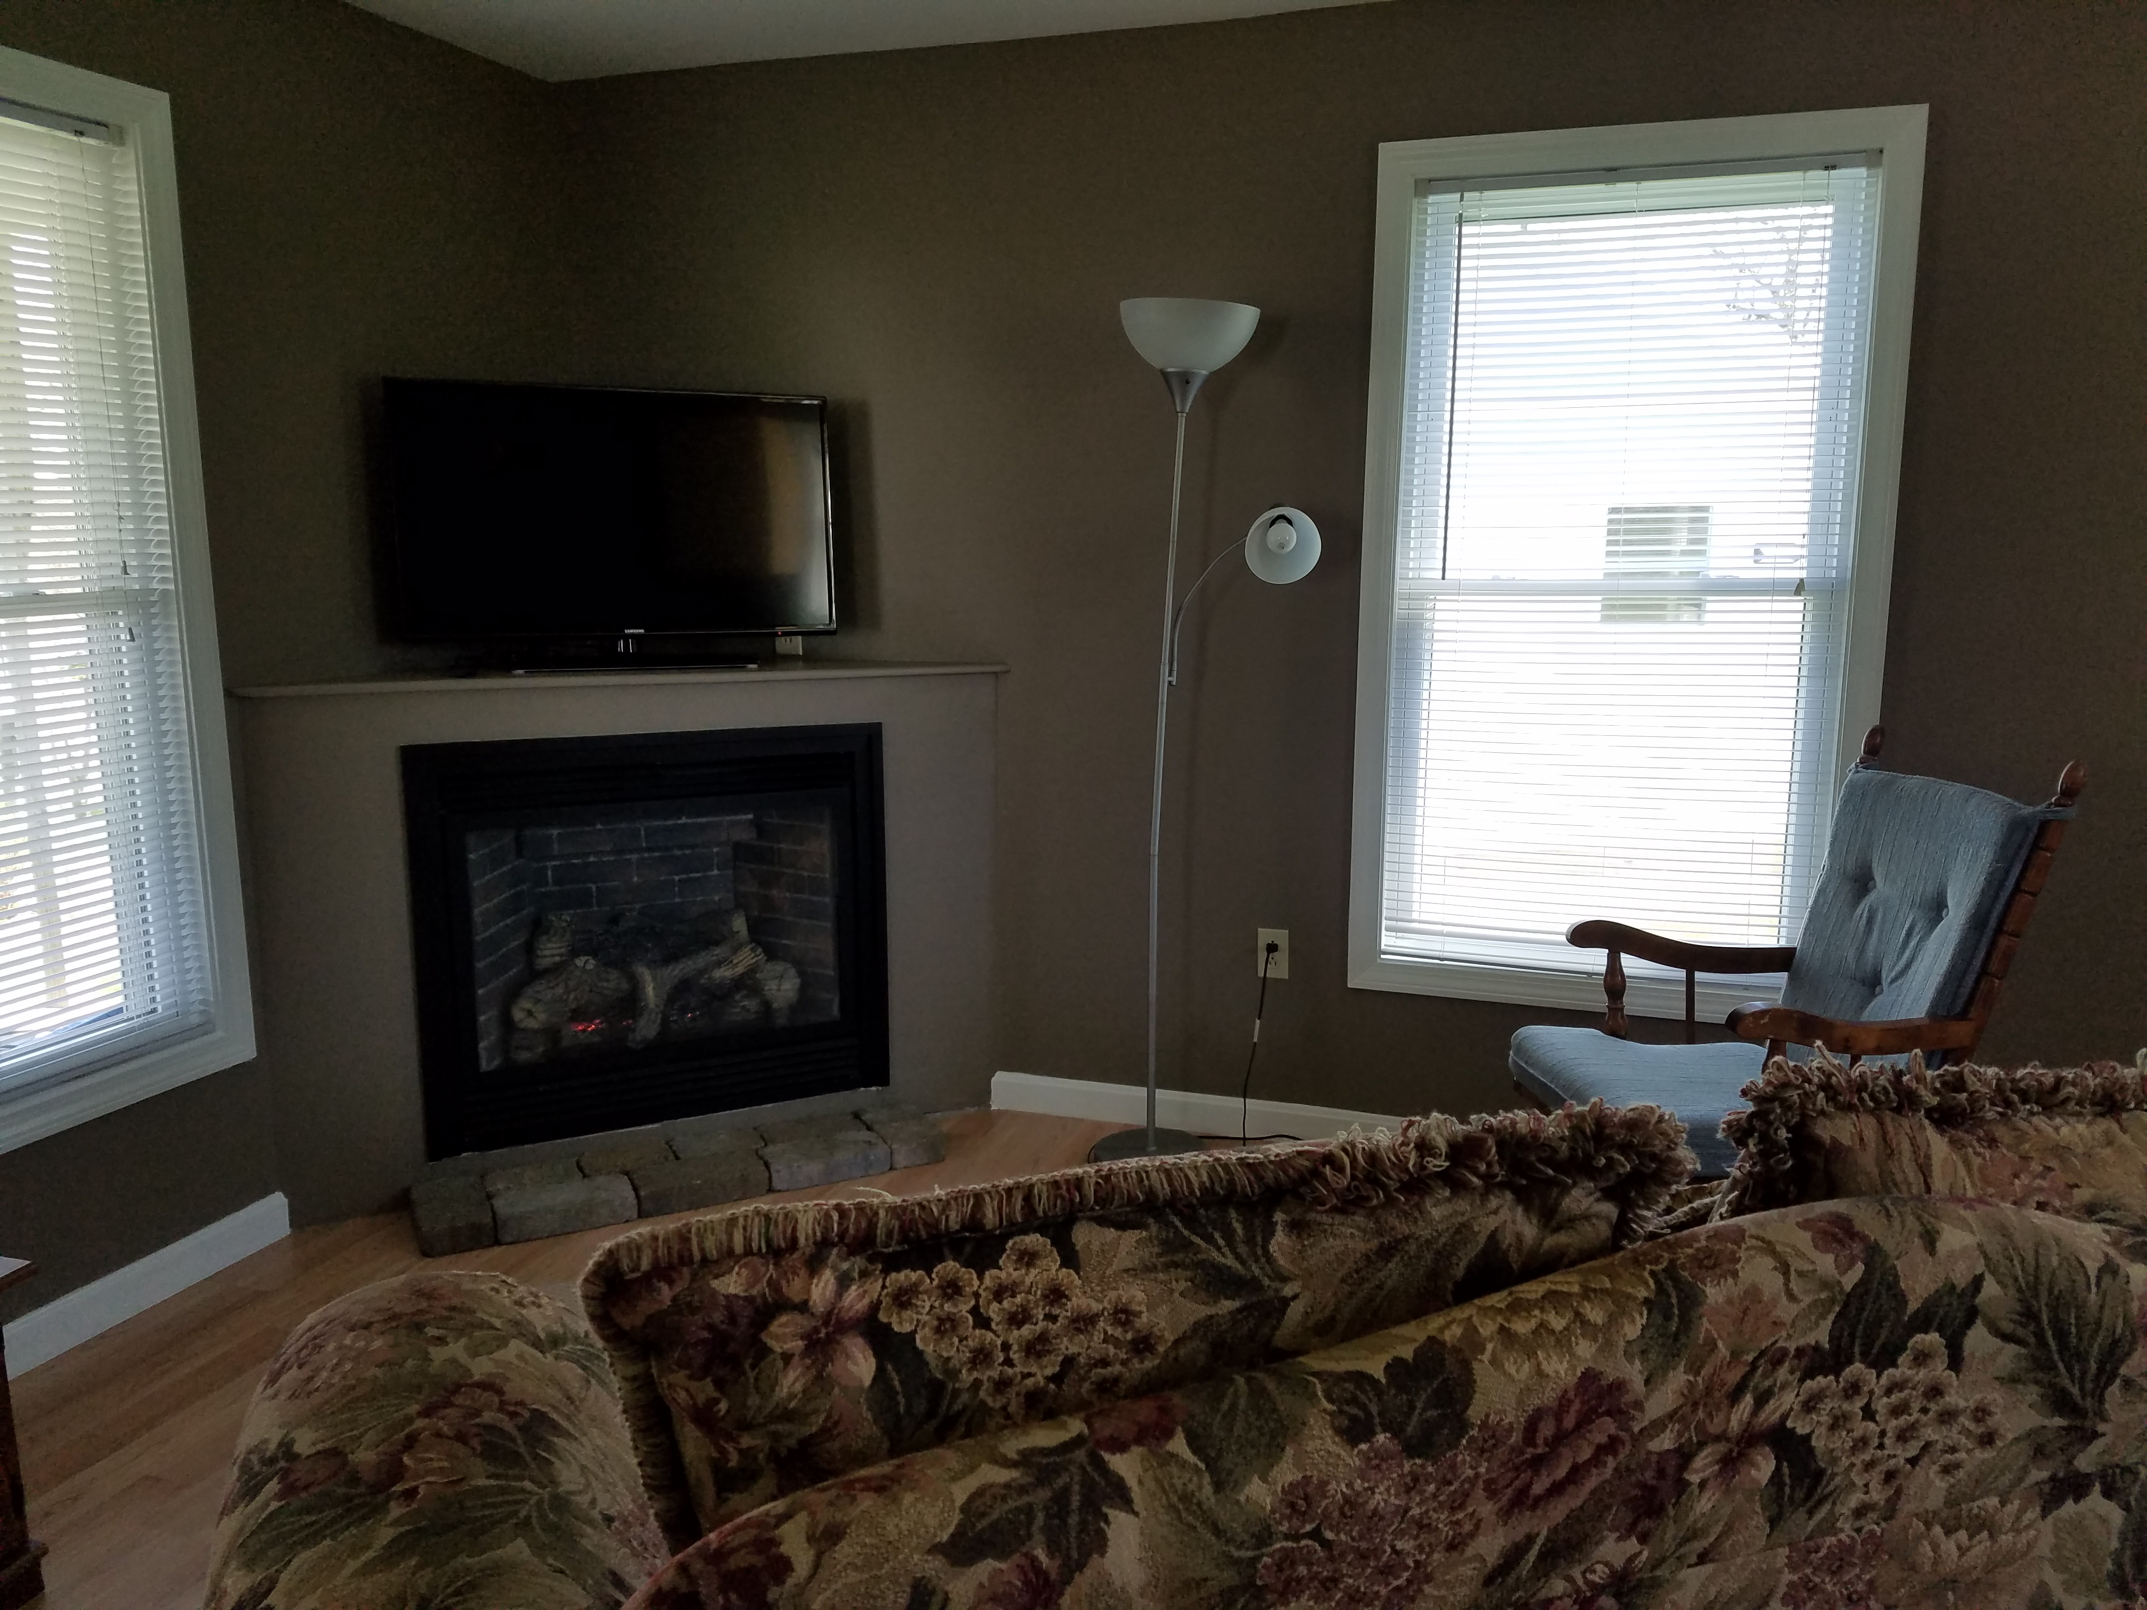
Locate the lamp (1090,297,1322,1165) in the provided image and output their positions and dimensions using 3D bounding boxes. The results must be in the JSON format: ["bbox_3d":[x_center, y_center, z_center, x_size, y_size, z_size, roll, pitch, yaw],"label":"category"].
[{"bbox_3d":[0.274,-0.102,3.423,0.480,1.850,0.320,4,10,18],"label":"lamp"}]

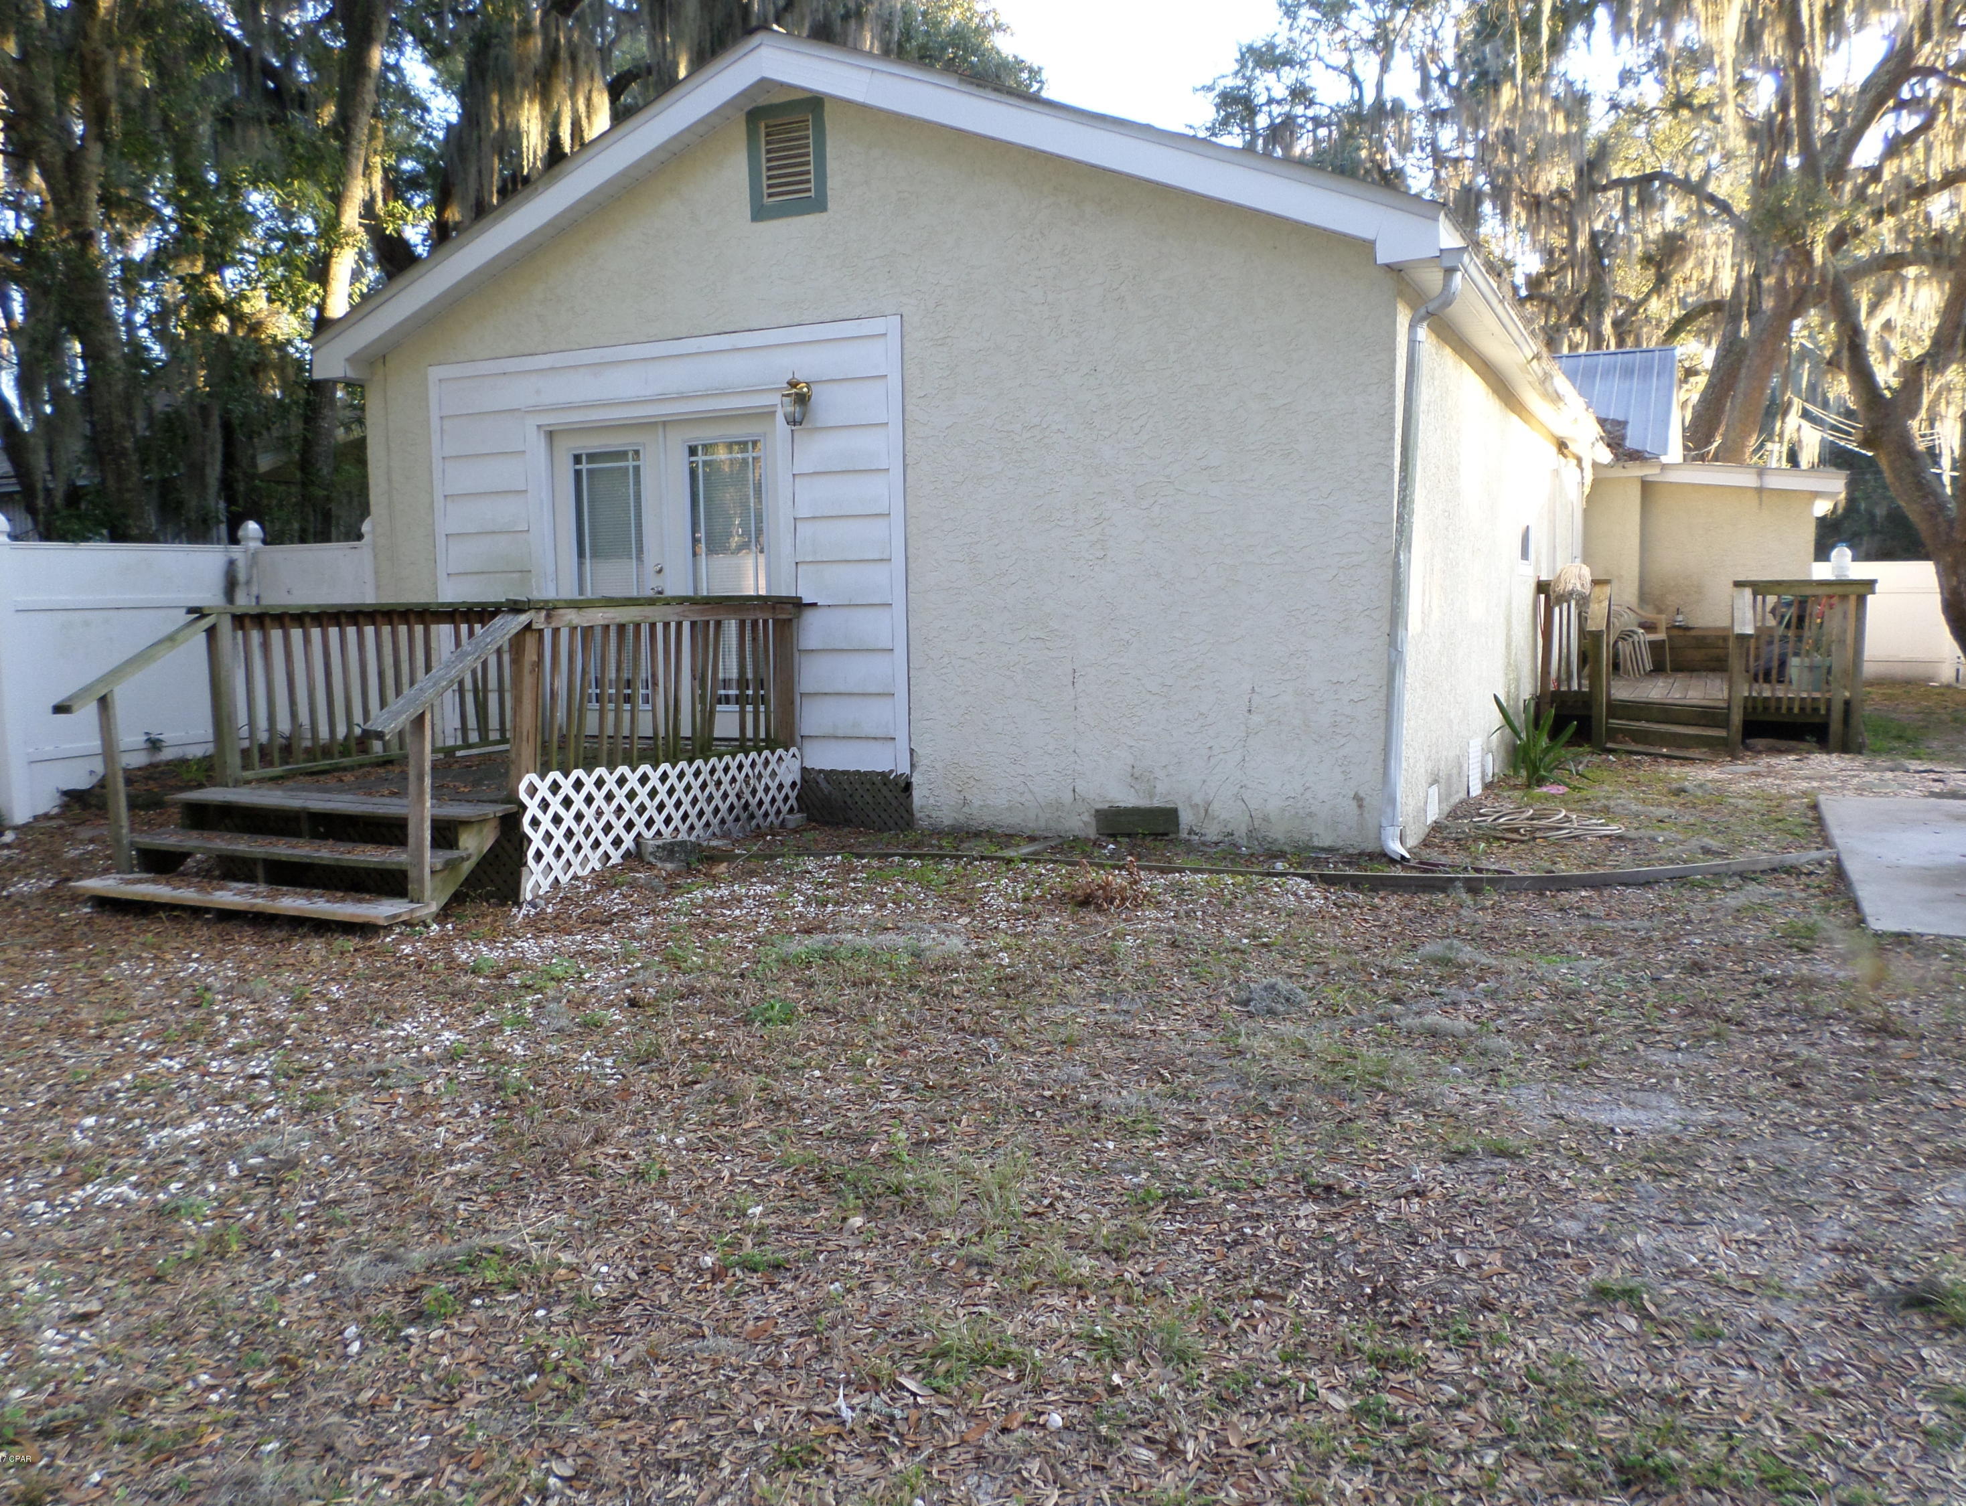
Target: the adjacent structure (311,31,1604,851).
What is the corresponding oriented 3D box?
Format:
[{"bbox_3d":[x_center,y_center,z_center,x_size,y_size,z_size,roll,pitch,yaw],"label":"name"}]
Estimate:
[{"bbox_3d":[1.288,-2.418,13.727,7.900,4.690,11.350,2,7,26],"label":"adjacent structure"}]

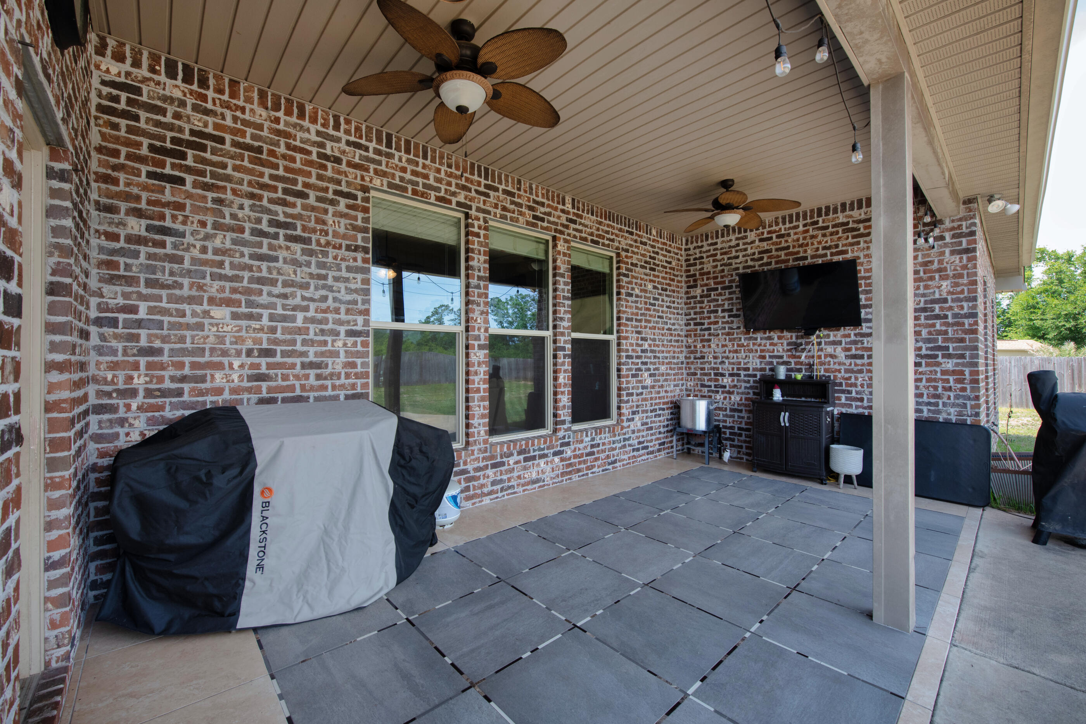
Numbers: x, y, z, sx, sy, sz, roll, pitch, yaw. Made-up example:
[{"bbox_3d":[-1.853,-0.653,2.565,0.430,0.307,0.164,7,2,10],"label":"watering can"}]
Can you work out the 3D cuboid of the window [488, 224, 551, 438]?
[{"bbox_3d":[-0.264,-0.306,4.513,0.896,2.212,0.090,0,-1,-41],"label":"window"}]

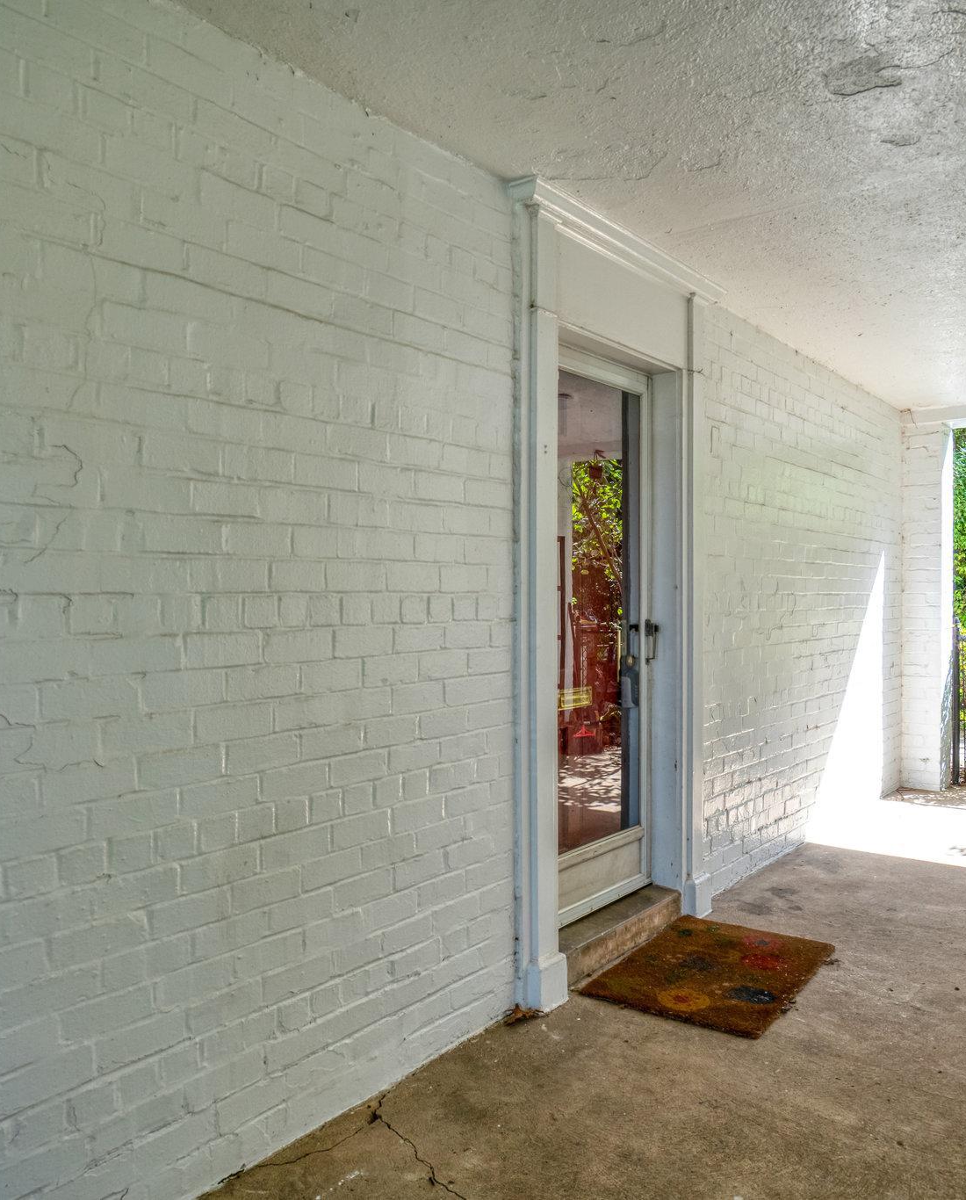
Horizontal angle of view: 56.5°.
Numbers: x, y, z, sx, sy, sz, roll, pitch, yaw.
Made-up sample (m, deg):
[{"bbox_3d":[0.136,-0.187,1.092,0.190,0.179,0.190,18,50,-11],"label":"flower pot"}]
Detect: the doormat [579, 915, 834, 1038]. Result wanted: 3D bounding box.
[{"bbox_3d":[0.799,1.253,3.086,0.560,0.020,0.835,0,0,34],"label":"doormat"}]

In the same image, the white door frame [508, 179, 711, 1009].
[{"bbox_3d":[0.488,0.013,3.206,0.210,2.500,1.255,0,1,40],"label":"white door frame"}]

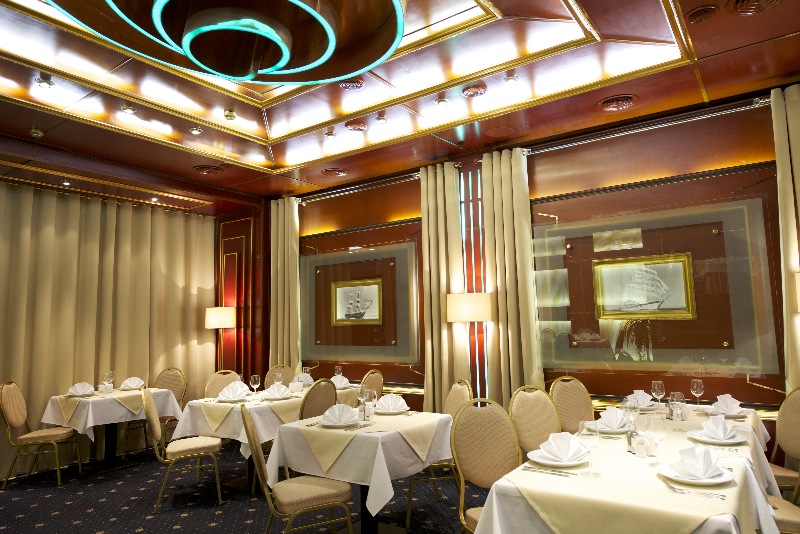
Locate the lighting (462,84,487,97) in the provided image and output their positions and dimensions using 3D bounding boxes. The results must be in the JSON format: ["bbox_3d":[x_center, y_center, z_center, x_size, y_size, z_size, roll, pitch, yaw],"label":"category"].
[{"bbox_3d":[0.531,-1.259,3.806,0.175,0.035,0.175,-1,-6,0],"label":"lighting"}]

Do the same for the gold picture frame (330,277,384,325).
[{"bbox_3d":[-0.479,0.379,5.748,0.714,0.487,0.050,-5,-7,35],"label":"gold picture frame"}]

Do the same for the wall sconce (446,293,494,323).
[{"bbox_3d":[0.654,0.376,4.950,0.430,0.277,0.190,-6,-8,36],"label":"wall sconce"}]

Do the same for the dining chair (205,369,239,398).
[{"bbox_3d":[-1.721,1.560,5.441,0.440,0.950,0.600,2,-7,-30],"label":"dining chair"}]

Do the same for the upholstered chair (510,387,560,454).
[{"bbox_3d":[0.928,1.206,3.076,0.440,0.950,0.600,1,-6,-19],"label":"upholstered chair"}]

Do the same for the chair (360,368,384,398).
[{"bbox_3d":[-0.482,1.540,5.478,0.600,0.950,0.440,-5,-7,33],"label":"chair"}]

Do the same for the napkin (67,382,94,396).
[{"bbox_3d":[-3.140,1.198,5.253,0.240,0.117,0.089,2,-7,-26],"label":"napkin"}]

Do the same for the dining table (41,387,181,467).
[{"bbox_3d":[-2.983,1.680,5.546,0.880,0.755,0.900,-6,-8,36],"label":"dining table"}]

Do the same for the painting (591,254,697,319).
[{"bbox_3d":[1.947,0.172,4.286,0.739,0.508,0.050,-6,-8,36],"label":"painting"}]

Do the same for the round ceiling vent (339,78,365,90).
[{"bbox_3d":[-0.372,-1.416,4.121,0.200,0.040,0.200,-1,-6,0],"label":"round ceiling vent"}]

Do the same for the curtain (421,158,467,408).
[{"bbox_3d":[0.431,0.431,5.175,0.411,2.946,0.137,-6,-8,35],"label":"curtain"}]

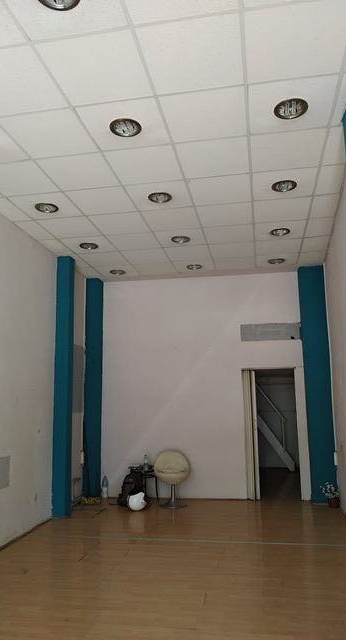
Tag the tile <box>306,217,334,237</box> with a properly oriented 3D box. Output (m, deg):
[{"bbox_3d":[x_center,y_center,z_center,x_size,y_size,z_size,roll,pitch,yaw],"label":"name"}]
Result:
[{"bbox_3d":[1.746,-1.125,5.334,0.306,0.020,0.576,-2,-10,11],"label":"tile"}]

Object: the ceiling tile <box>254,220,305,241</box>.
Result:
[{"bbox_3d":[1.277,-1.093,5.373,0.600,0.030,0.590,-2,-10,11],"label":"ceiling tile"}]

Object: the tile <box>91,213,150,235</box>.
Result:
[{"bbox_3d":[-0.603,-1.126,5.141,0.600,0.030,0.590,-2,-10,11],"label":"tile"}]

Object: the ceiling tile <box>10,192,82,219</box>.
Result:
[{"bbox_3d":[-1.300,-1.196,4.678,0.600,0.030,0.600,-2,-10,11],"label":"ceiling tile"}]

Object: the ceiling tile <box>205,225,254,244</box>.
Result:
[{"bbox_3d":[0.688,-1.070,5.485,0.600,0.030,0.590,-2,-10,11],"label":"ceiling tile"}]

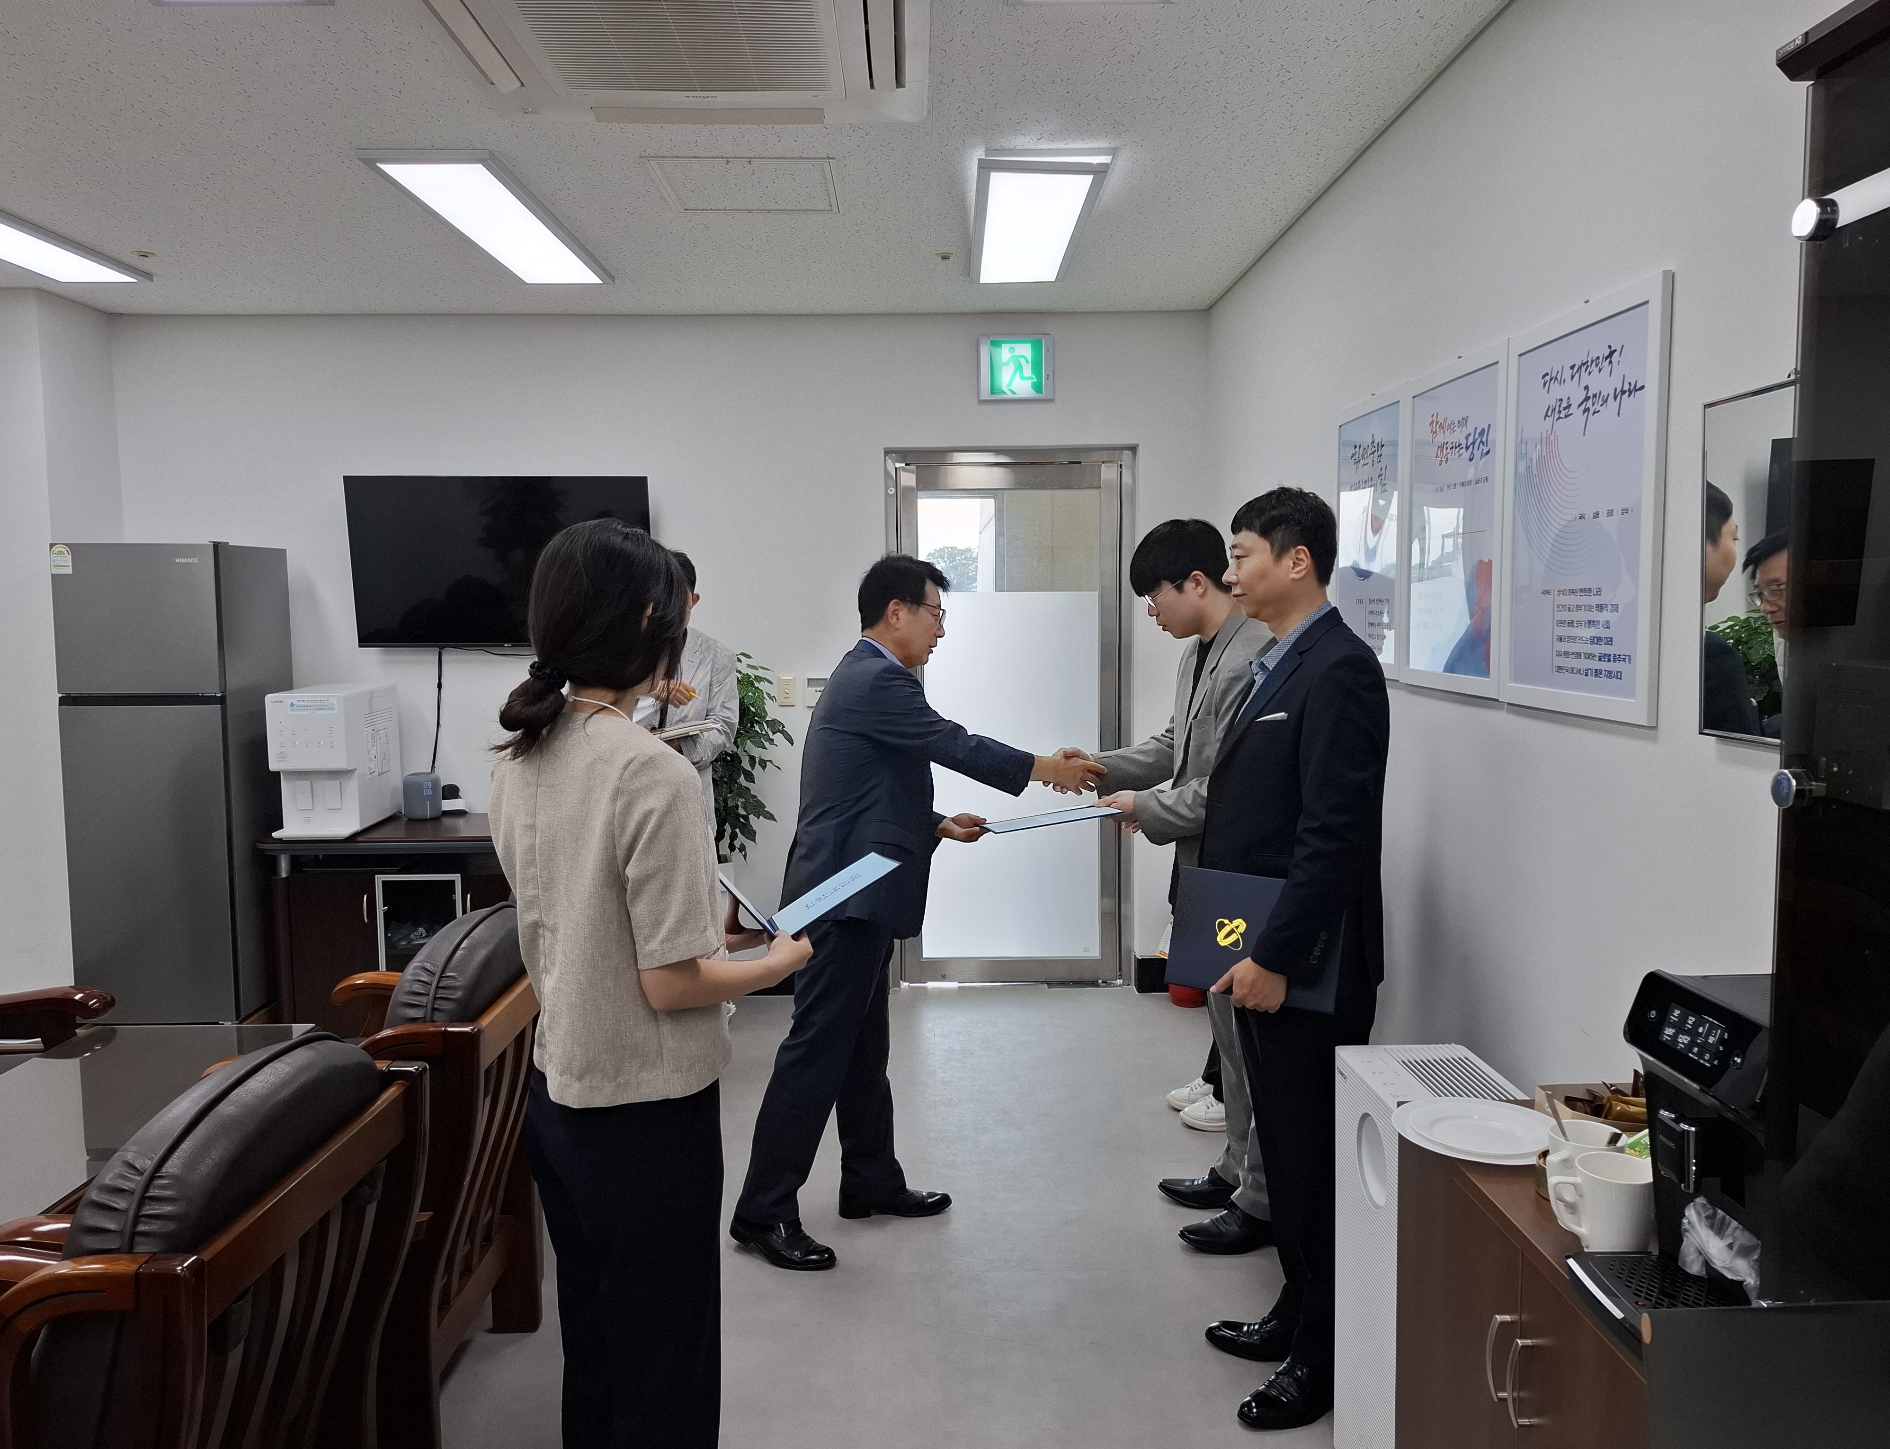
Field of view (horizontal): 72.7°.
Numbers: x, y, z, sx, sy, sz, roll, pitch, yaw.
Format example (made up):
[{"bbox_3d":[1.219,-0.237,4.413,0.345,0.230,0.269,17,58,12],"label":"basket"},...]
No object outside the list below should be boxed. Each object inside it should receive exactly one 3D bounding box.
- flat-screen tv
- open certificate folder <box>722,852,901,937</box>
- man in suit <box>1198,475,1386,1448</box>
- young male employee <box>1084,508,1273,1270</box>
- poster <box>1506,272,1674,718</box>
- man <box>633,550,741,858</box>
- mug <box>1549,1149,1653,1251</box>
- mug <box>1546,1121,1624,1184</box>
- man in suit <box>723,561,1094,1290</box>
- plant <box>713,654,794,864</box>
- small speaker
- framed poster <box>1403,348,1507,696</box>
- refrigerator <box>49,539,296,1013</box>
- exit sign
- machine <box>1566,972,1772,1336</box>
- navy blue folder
[{"bbox_3d":[-1.633,-0.598,4.740,1.110,0.640,0.070,-1,11,-1],"label":"flat-screen tv"},{"bbox_3d":[-0.279,0.273,2.116,0.360,0.143,0.309,7,-3,-11],"label":"open certificate folder"},{"bbox_3d":[0.658,0.424,2.431,0.350,1.715,0.490,-2,6,-13],"label":"man in suit"},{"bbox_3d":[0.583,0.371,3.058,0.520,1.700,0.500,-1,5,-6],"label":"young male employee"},{"bbox_3d":[1.050,-0.350,2.132,0.020,0.662,0.500,0,5,-1],"label":"poster"},{"bbox_3d":[-0.869,0.299,4.135,0.480,1.705,0.360,-2,5,-15],"label":"man"},{"bbox_3d":[0.794,0.585,1.549,0.122,0.095,0.088,-1,5,-1],"label":"mug"},{"bbox_3d":[0.749,0.533,1.514,0.115,0.095,0.085,-4,6,-35],"label":"mug"},{"bbox_3d":[-0.072,0.419,3.080,0.900,1.648,0.520,0,5,-1],"label":"man in suit"},{"bbox_3d":[-0.923,0.375,4.664,0.680,1.460,0.620,0,5,-1],"label":"plant"},{"bbox_3d":[-2.023,0.272,4.954,0.140,0.178,0.140,-4,7,-37],"label":"small speaker"},{"bbox_3d":[1.024,-0.397,2.591,0.025,0.652,0.495,-1,5,-1],"label":"framed poster"},{"bbox_3d":[-2.727,0.239,4.611,0.560,1.720,0.500,-1,5,-1],"label":"refrigerator"},{"bbox_3d":[0.275,-1.362,4.930,0.289,0.243,0.050,0,5,-1],"label":"exit sign"},{"bbox_3d":[0.884,0.466,1.328,0.410,0.371,0.246,-1,5,-1],"label":"machine"},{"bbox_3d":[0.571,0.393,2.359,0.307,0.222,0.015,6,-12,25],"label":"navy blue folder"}]

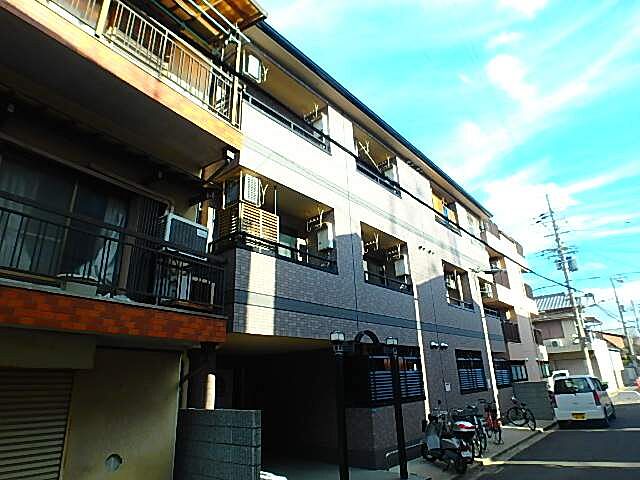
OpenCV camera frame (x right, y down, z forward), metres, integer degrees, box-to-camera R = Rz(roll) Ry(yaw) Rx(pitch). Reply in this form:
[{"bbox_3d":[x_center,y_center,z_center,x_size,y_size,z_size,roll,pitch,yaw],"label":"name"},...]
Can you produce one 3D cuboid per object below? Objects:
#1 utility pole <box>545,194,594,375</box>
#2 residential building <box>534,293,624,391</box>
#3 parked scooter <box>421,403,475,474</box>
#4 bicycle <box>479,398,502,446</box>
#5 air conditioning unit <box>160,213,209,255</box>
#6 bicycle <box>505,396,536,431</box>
[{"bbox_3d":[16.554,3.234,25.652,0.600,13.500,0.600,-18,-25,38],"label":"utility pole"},{"bbox_3d":[18.608,8.252,30.769,6.000,7.400,9.000,-18,-25,38],"label":"residential building"},{"bbox_3d":[2.286,3.744,7.478,0.680,1.080,1.760,3,-20,-13],"label":"parked scooter"},{"bbox_3d":[4.439,4.612,10.049,0.560,1.060,1.700,-5,-20,9],"label":"bicycle"},{"bbox_3d":[-2.222,-0.006,6.249,0.290,0.540,0.795,-14,-23,30],"label":"air conditioning unit"},{"bbox_3d":[6.335,5.313,12.073,0.560,1.000,1.700,-5,-20,8],"label":"bicycle"}]

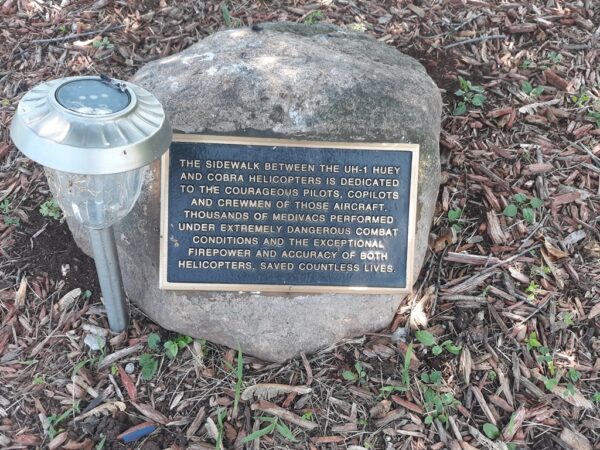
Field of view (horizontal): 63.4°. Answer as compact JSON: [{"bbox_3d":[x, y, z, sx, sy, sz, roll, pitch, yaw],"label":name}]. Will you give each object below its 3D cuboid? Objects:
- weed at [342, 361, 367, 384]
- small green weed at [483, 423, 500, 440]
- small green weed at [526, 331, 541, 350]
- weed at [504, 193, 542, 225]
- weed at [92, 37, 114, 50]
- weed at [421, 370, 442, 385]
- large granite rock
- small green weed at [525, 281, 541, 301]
[{"bbox_3d":[0.071,0.191,0.629,0.031,0.019,0.030,8,49,0],"label":"weed"},{"bbox_3d":[0.200,0.216,0.507,0.018,0.007,0.017,6,45,0],"label":"small green weed"},{"bbox_3d":[0.281,0.139,0.585,0.016,0.014,0.018,6,45,0],"label":"small green weed"},{"bbox_3d":[0.343,-0.025,0.747,0.059,0.023,0.047,6,45,0],"label":"weed"},{"bbox_3d":[-0.418,-0.386,1.031,0.044,0.018,0.029,6,45,0],"label":"weed"},{"bbox_3d":[0.173,0.200,0.637,0.029,0.013,0.018,8,49,0],"label":"weed"},{"bbox_3d":[-0.051,-0.070,0.614,0.448,0.230,0.420,2,45,-4],"label":"large granite rock"},{"bbox_3d":[0.356,0.100,0.743,0.025,0.018,0.033,8,49,0],"label":"small green weed"}]

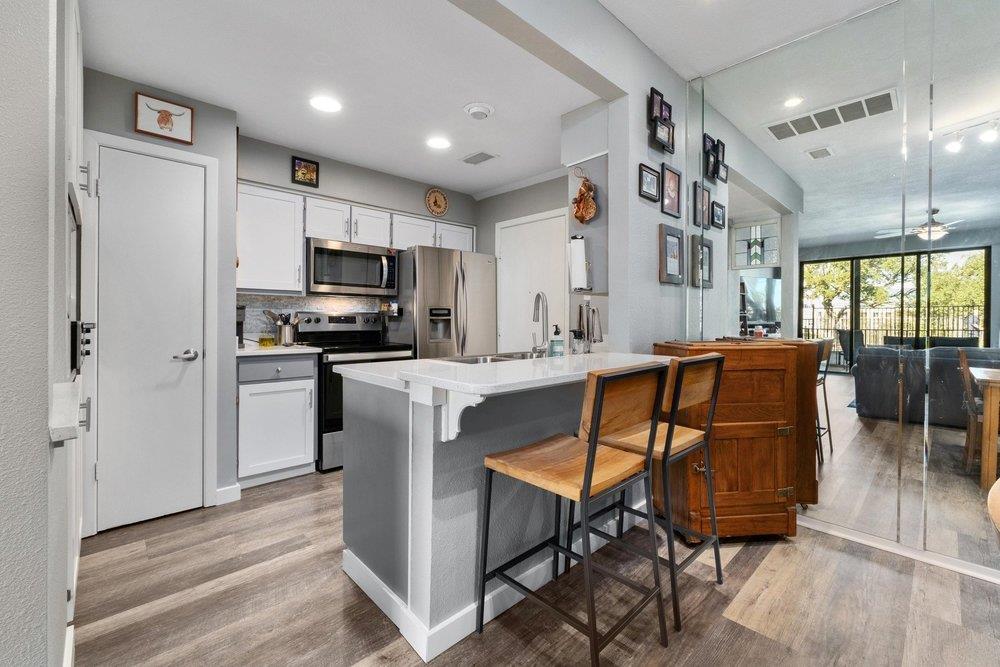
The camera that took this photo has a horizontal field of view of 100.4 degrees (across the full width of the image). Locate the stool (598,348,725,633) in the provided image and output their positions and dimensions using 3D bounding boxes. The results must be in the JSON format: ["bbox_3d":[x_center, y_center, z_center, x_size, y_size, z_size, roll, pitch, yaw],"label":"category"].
[{"bbox_3d":[0.649,0.589,1.867,0.448,1.000,0.535,-1,2,-42],"label":"stool"}]

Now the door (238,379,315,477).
[{"bbox_3d":[-1.571,0.655,2.956,0.481,0.616,0.027,-1,2,-42],"label":"door"}]

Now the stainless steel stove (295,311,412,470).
[{"bbox_3d":[-1.239,0.422,3.586,0.756,1.195,0.700,-1,2,-42],"label":"stainless steel stove"}]

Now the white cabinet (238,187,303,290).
[{"bbox_3d":[-1.855,-0.713,3.277,0.510,0.790,0.320,-1,2,-42],"label":"white cabinet"}]

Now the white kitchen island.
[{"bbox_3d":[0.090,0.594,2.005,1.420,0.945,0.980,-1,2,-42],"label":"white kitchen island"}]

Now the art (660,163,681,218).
[{"bbox_3d":[1.107,-0.907,2.679,0.238,0.300,0.022,-1,2,-42],"label":"art"}]

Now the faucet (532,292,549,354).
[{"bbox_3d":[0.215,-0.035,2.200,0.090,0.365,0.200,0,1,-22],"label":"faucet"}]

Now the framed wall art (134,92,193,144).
[{"bbox_3d":[-1.910,-1.216,2.378,0.265,0.220,0.020,-1,2,-42],"label":"framed wall art"}]

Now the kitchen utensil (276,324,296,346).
[{"bbox_3d":[-1.644,0.017,3.213,0.125,0.168,0.125,-1,2,-42],"label":"kitchen utensil"}]

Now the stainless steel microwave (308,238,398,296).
[{"bbox_3d":[-1.321,-0.538,3.594,0.760,0.410,0.400,-1,2,-42],"label":"stainless steel microwave"}]

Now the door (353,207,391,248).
[{"bbox_3d":[-1.147,-0.946,3.726,0.363,0.322,0.027,-1,2,-42],"label":"door"}]

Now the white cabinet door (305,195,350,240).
[{"bbox_3d":[-1.428,-0.938,3.471,0.359,0.322,0.027,-1,2,-42],"label":"white cabinet door"}]

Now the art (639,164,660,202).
[{"bbox_3d":[0.849,-0.849,2.350,0.215,0.180,0.020,-1,2,-42],"label":"art"}]

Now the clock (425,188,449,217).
[{"bbox_3d":[-0.608,-1.272,4.053,0.280,0.285,0.030,-1,2,-42],"label":"clock"}]

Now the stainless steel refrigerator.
[{"bbox_3d":[-0.601,0.121,4.084,0.906,1.768,0.790,-1,2,-42],"label":"stainless steel refrigerator"}]

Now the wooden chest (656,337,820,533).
[{"bbox_3d":[1.242,0.571,2.351,0.600,1.015,0.400,0,1,-5],"label":"wooden chest"}]

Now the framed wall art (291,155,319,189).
[{"bbox_3d":[-1.503,-1.242,3.229,0.205,0.205,0.020,-1,2,-42],"label":"framed wall art"}]

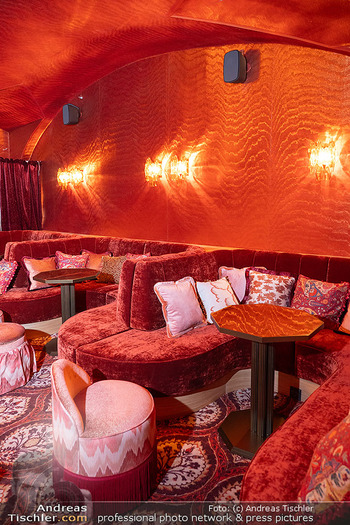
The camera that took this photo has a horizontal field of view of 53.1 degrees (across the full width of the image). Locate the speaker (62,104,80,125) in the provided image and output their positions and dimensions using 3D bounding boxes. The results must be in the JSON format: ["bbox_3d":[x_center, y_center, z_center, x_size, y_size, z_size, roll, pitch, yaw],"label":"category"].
[{"bbox_3d":[-1.417,-2.007,4.794,0.148,0.240,0.150,8,12,43],"label":"speaker"}]

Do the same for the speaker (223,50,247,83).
[{"bbox_3d":[0.537,-1.709,3.087,0.148,0.240,0.150,7,11,38],"label":"speaker"}]

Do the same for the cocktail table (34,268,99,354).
[{"bbox_3d":[-1.045,0.482,3.480,0.590,0.745,0.590,-1,9,-3],"label":"cocktail table"}]

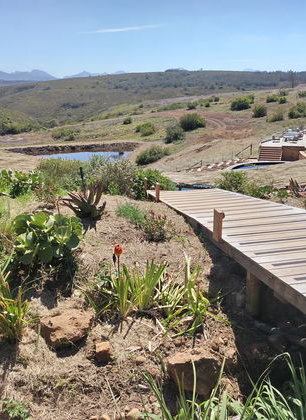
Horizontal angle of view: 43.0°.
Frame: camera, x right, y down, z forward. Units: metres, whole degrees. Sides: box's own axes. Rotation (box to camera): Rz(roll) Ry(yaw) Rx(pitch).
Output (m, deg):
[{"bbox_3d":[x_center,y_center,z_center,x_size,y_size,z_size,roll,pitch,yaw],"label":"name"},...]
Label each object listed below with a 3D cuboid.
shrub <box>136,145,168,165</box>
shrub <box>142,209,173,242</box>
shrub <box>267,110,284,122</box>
[{"bbox_3d":[-0.153,-5.644,39.188,3.229,1.931,2.422,0,19,0],"label":"shrub"},{"bbox_3d":[0.055,0.164,4.648,0.383,0.384,0.364,0,19,0],"label":"shrub"},{"bbox_3d":[17.982,-13.694,56.735,2.229,1.640,2.007,0,19,0],"label":"shrub"}]

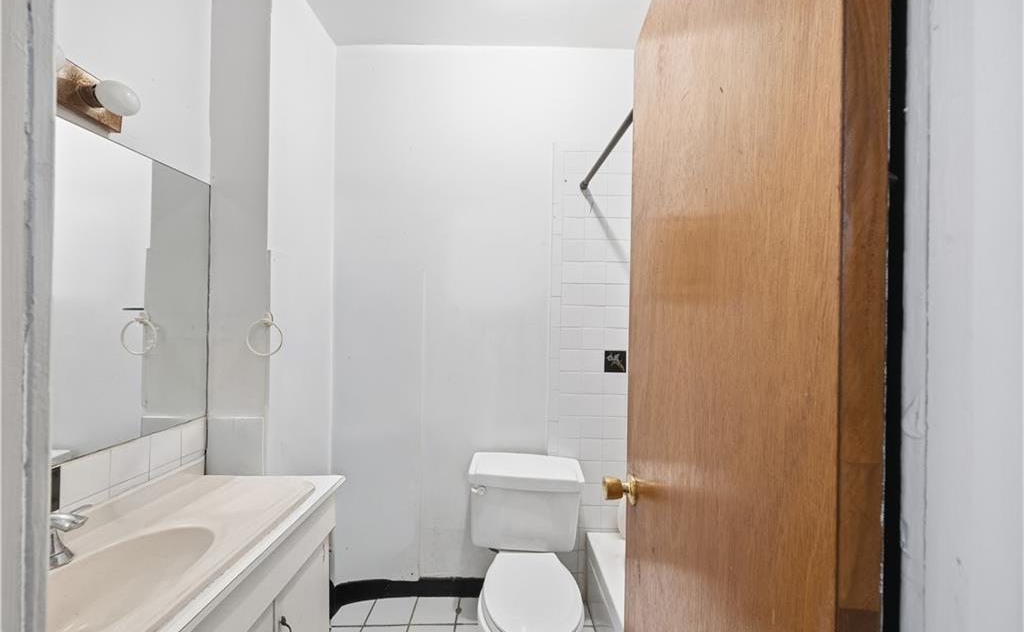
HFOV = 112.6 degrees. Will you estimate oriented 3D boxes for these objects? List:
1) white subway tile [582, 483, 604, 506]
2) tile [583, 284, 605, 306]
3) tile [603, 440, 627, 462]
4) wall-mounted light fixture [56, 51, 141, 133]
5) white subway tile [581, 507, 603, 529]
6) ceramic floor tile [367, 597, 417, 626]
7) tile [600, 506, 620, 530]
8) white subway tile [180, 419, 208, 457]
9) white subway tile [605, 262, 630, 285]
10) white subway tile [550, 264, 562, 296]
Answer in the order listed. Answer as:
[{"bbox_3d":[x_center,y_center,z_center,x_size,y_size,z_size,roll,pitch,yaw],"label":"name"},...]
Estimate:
[{"bbox_3d":[0.384,0.873,1.679,0.108,0.108,0.010,1,-1,1],"label":"white subway tile"},{"bbox_3d":[0.406,-0.108,1.691,0.108,0.108,0.010,1,-1,1],"label":"tile"},{"bbox_3d":[0.501,0.659,1.675,0.107,0.107,0.010,1,0,0],"label":"tile"},{"bbox_3d":[-1.066,-0.580,0.745,0.140,0.115,0.460,1,0,-1],"label":"wall-mounted light fixture"},{"bbox_3d":[0.396,1.001,1.698,0.108,0.108,0.010,1,0,0],"label":"white subway tile"},{"bbox_3d":[-0.573,1.388,1.604,0.203,0.010,0.160,1,0,0],"label":"ceramic floor tile"},{"bbox_3d":[0.494,0.995,1.685,0.108,0.108,0.010,1,0,-1],"label":"tile"},{"bbox_3d":[-1.199,0.465,1.283,0.010,0.108,0.098,1,-1,0],"label":"white subway tile"},{"bbox_3d":[0.518,-0.214,1.691,0.108,0.108,0.010,1,-1,1],"label":"white subway tile"},{"bbox_3d":[0.222,-0.174,1.696,0.050,0.152,0.010,1,0,0],"label":"white subway tile"}]

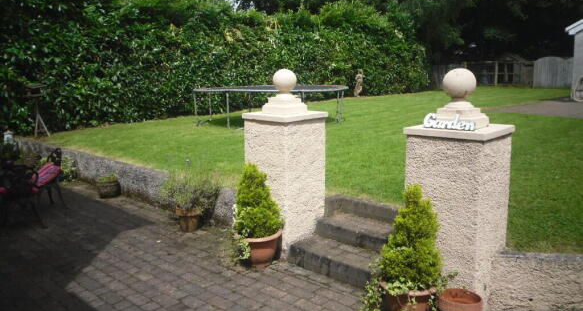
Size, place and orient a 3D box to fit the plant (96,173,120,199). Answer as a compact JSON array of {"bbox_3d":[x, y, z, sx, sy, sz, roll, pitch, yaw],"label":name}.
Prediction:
[{"bbox_3d":[-2.397,0.391,6.218,0.326,0.309,0.315,-5,11,-21],"label":"plant"}]

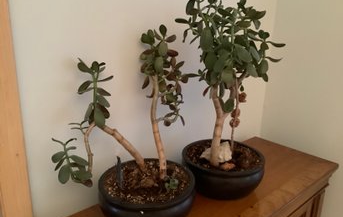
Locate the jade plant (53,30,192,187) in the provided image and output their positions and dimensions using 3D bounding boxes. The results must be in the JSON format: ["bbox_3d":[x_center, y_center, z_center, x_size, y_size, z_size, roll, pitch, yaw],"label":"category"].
[{"bbox_3d":[-0.095,-0.001,0.779,0.430,0.415,0.190,-13,21,-43],"label":"jade plant"}]

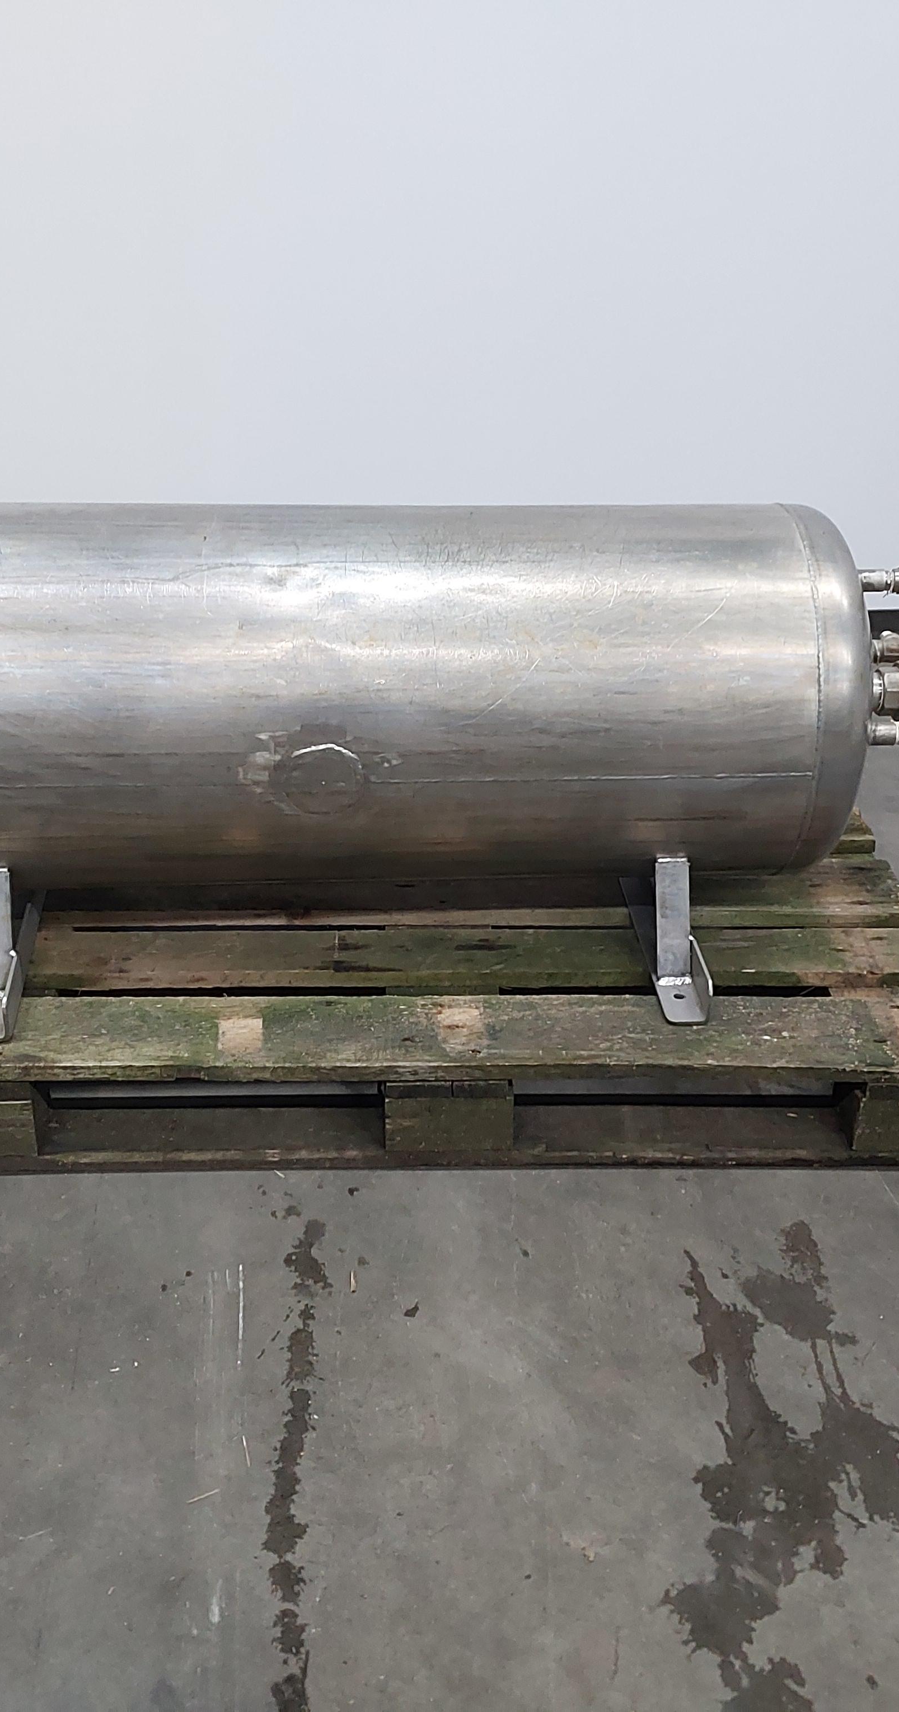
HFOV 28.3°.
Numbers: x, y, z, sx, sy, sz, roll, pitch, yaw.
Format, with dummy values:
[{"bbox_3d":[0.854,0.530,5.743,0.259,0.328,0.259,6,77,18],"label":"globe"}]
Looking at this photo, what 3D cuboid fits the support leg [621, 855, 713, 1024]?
[{"bbox_3d":[0.248,-0.026,2.267,0.050,0.138,0.650,-1,29,-5],"label":"support leg"}]

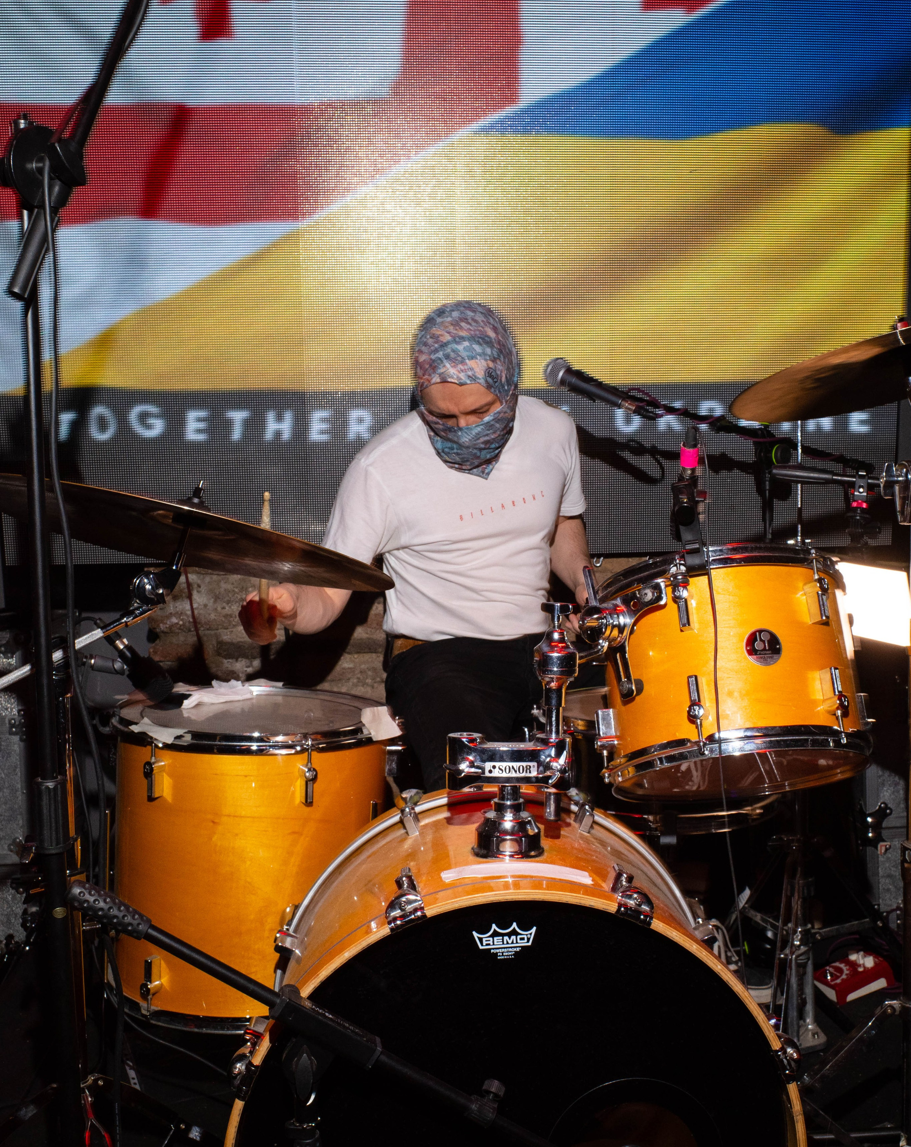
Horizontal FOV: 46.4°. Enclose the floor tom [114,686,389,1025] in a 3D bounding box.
[{"bbox_3d":[-0.309,0.411,1.630,0.425,0.420,0.425,2,3,-3],"label":"floor tom"}]

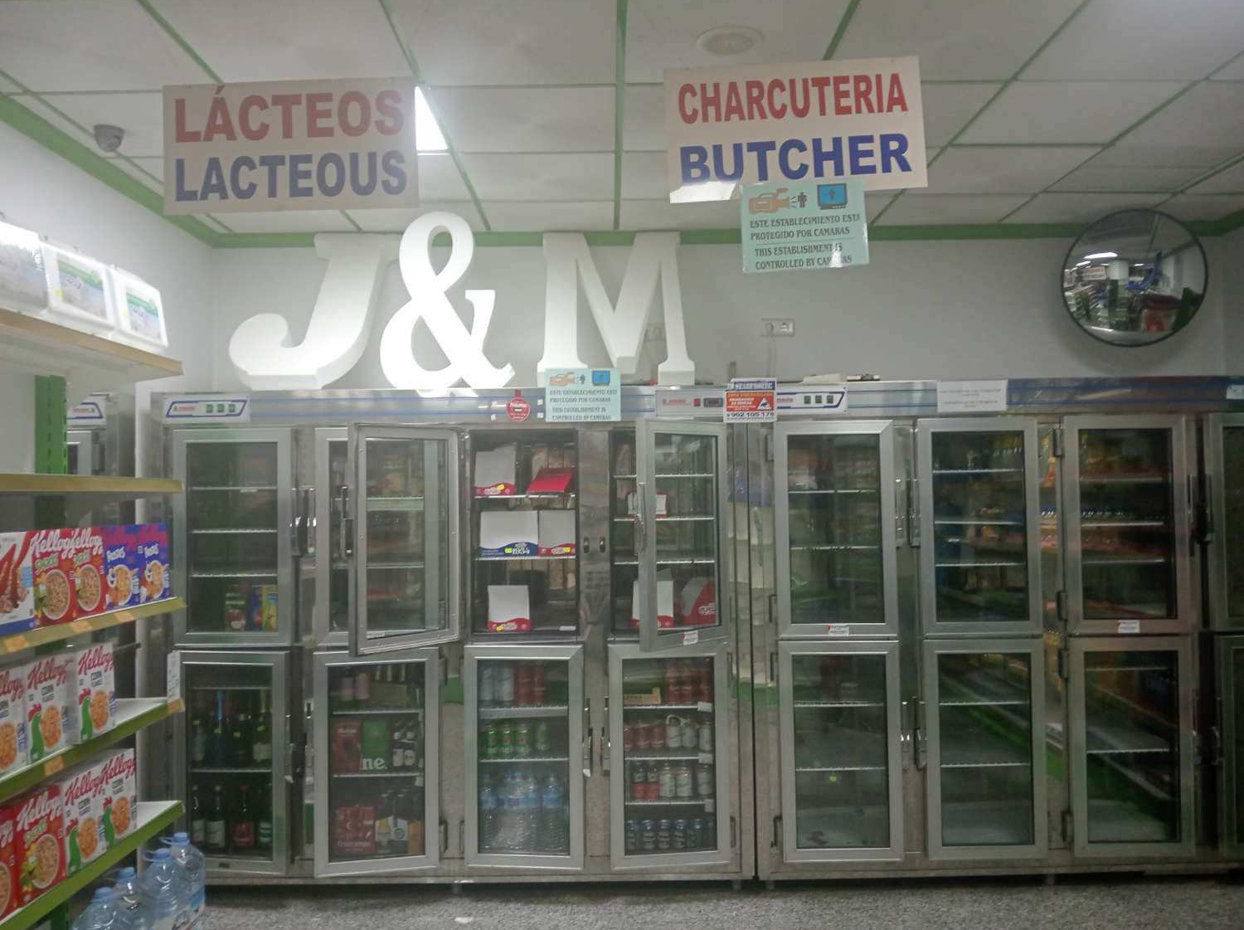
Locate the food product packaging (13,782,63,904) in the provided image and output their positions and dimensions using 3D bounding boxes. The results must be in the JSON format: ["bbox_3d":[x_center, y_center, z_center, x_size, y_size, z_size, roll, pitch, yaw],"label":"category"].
[{"bbox_3d":[-1.453,0.929,2.466,0.065,0.238,0.204,-1,-2,-1],"label":"food product packaging"}]

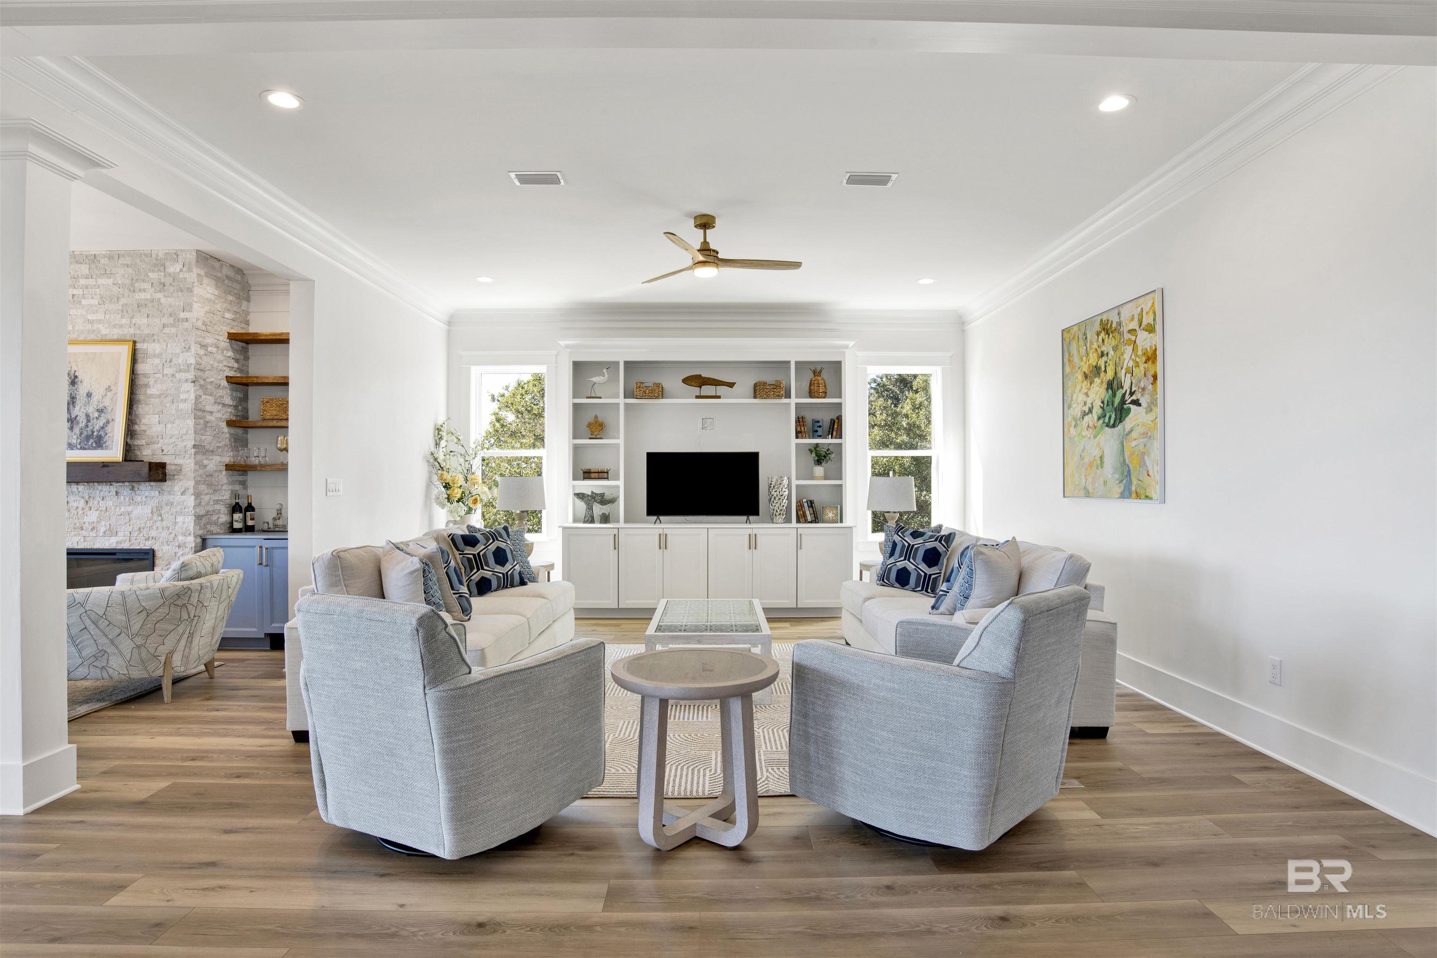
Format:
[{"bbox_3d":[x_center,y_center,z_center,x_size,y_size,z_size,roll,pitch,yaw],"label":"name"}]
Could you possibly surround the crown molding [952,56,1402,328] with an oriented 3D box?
[{"bbox_3d":[2.547,-1.657,5.166,0.145,0.205,4.620,0,0,-1],"label":"crown molding"}]

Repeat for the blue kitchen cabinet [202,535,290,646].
[{"bbox_3d":[-3.435,0.888,5.797,1.090,0.890,0.600,0,0,0],"label":"blue kitchen cabinet"}]

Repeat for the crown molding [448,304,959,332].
[{"bbox_3d":[-0.110,-1.643,7.379,5.400,0.205,0.150,0,0,-1],"label":"crown molding"}]

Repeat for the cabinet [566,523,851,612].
[{"bbox_3d":[-0.100,0.894,7.116,2.790,0.888,0.580,0,0,0],"label":"cabinet"}]

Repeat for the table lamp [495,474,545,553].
[{"bbox_3d":[-1.711,0.339,6.234,0.420,0.790,0.420,0,0,0],"label":"table lamp"}]

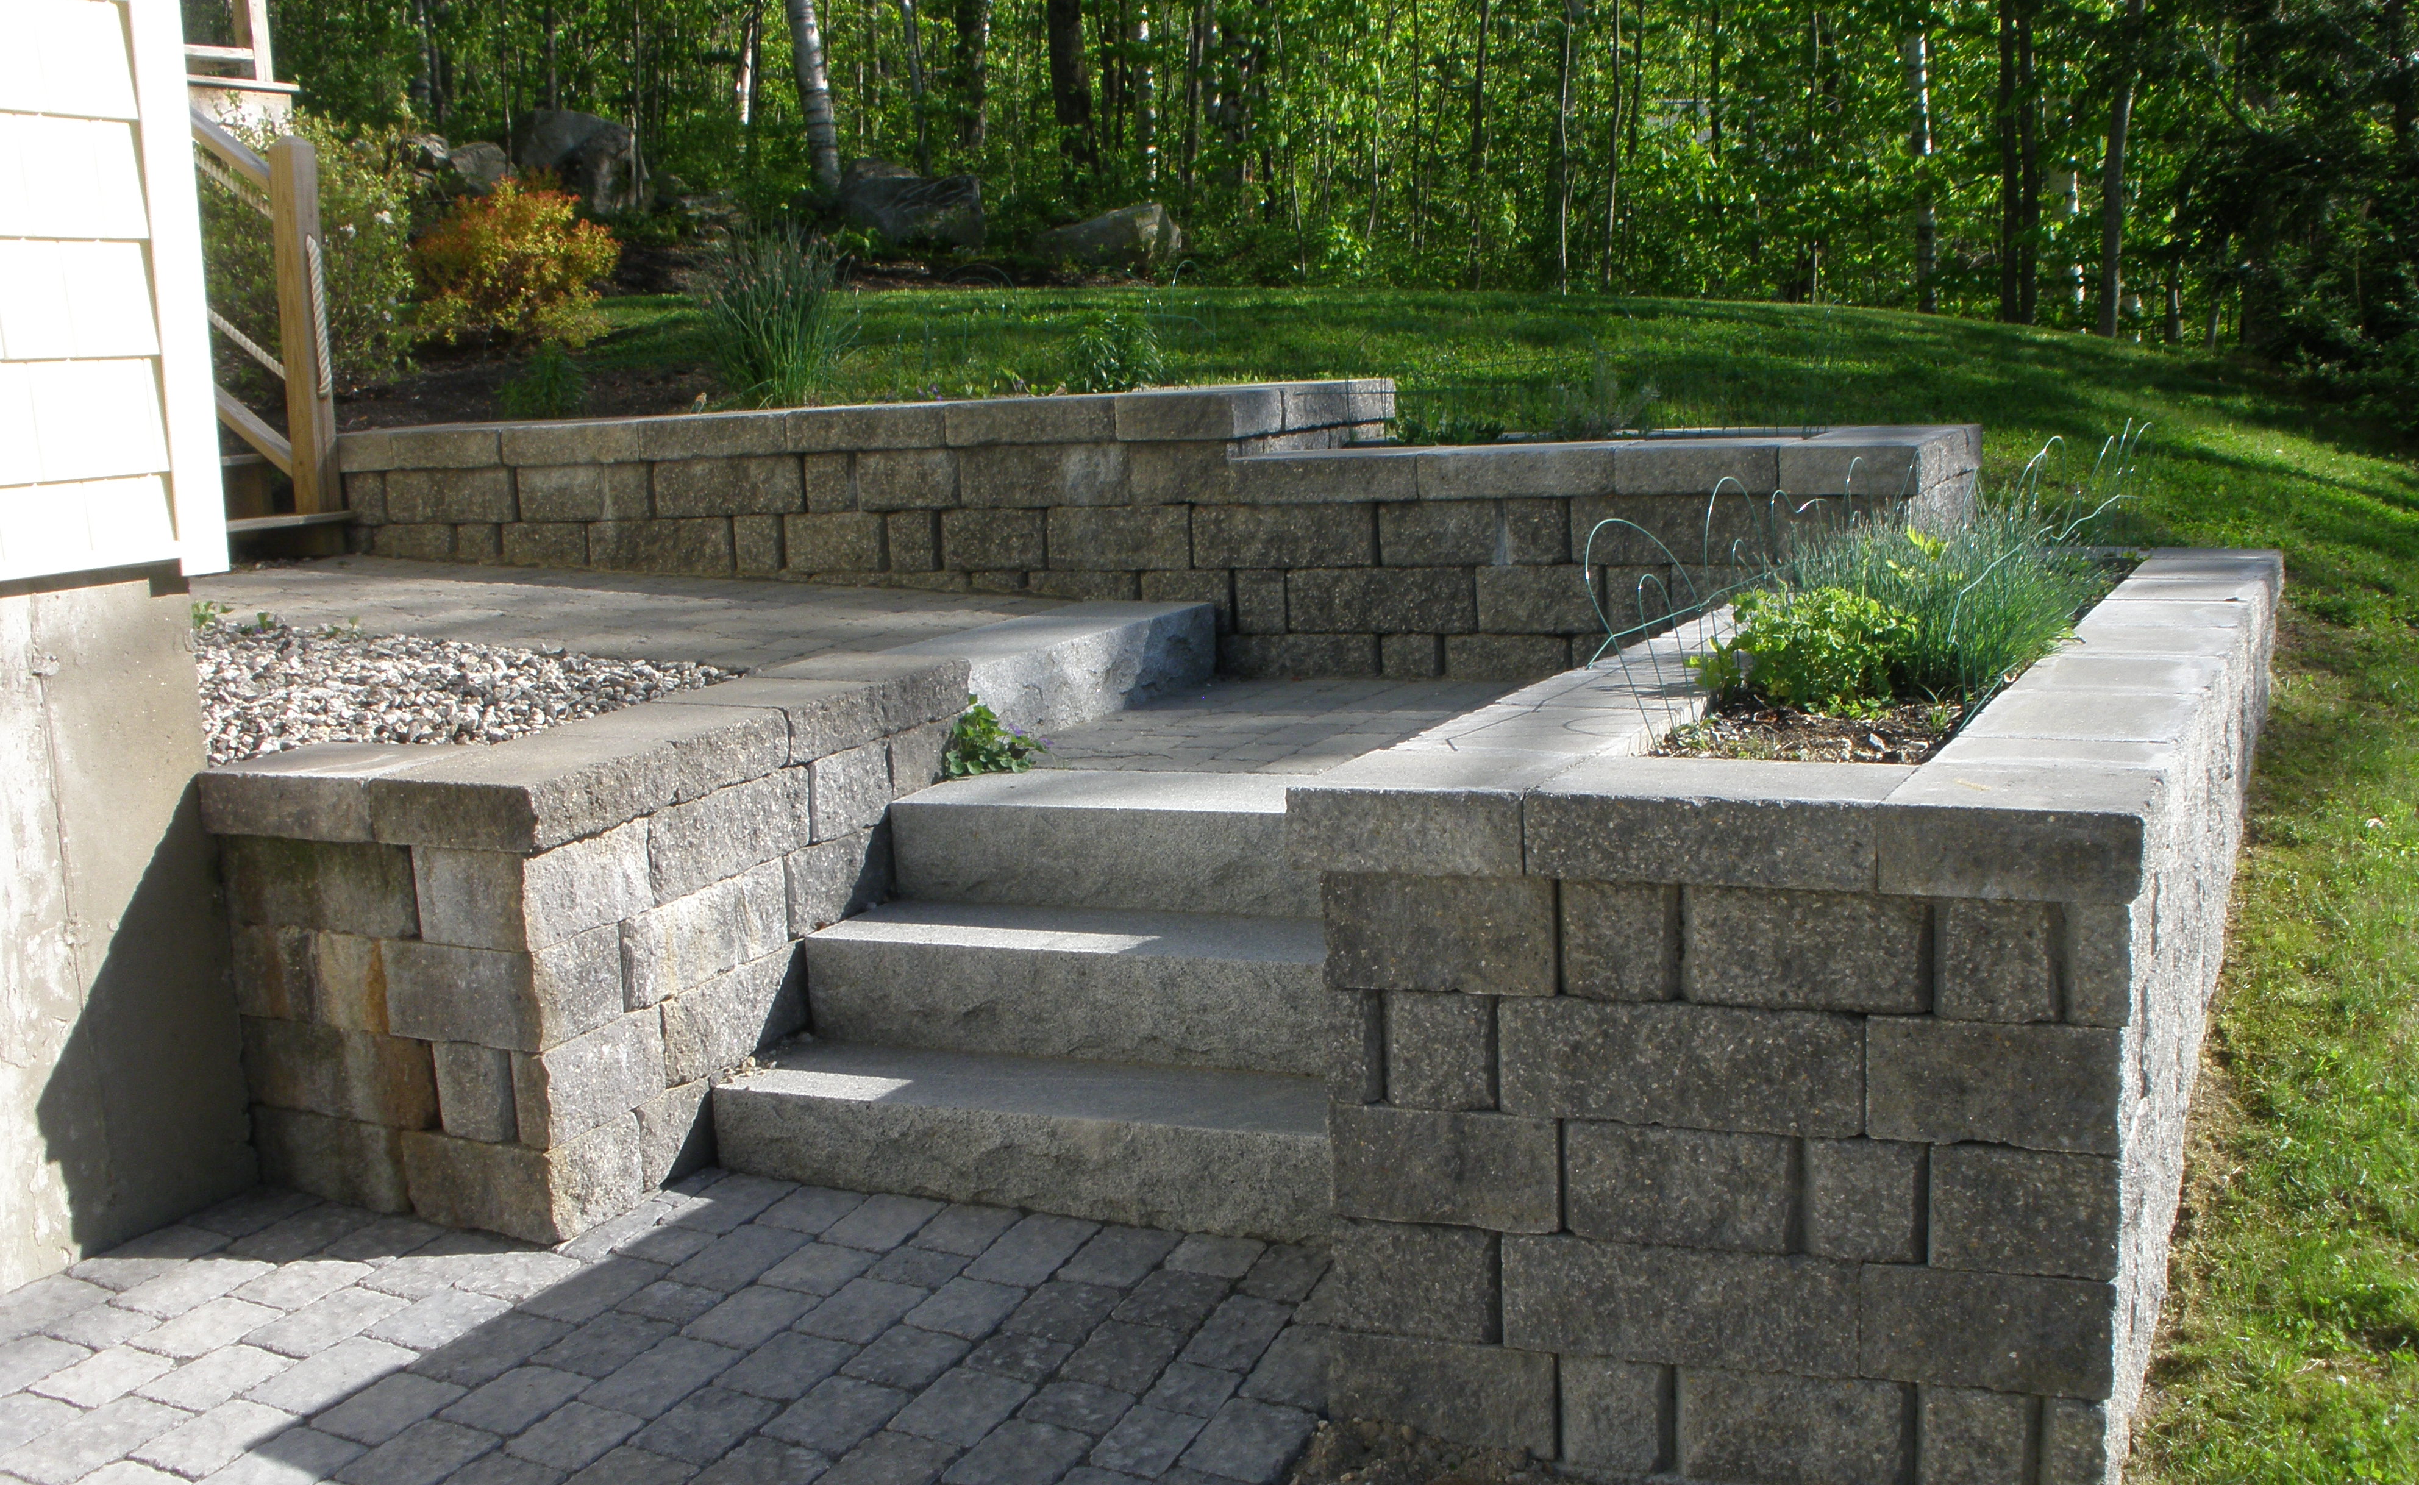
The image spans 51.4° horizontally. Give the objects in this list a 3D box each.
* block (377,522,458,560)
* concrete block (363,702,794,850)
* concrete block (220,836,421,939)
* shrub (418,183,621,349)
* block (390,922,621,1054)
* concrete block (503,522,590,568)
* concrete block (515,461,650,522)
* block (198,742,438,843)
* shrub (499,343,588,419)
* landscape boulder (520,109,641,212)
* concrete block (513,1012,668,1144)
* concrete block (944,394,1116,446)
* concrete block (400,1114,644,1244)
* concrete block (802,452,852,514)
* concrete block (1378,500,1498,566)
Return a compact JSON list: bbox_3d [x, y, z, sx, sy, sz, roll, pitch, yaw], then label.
[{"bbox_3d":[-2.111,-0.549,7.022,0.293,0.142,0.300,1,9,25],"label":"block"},{"bbox_3d":[-1.028,0.063,4.199,0.296,0.102,0.715,1,10,25],"label":"concrete block"},{"bbox_3d":[-1.373,0.213,4.173,0.424,0.148,0.290,1,10,25],"label":"concrete block"},{"bbox_3d":[-2.434,-1.679,8.817,0.719,0.595,0.720,-5,10,-14],"label":"shrub"},{"bbox_3d":[-1.104,0.376,3.960,0.302,0.152,0.215,1,9,25],"label":"block"},{"bbox_3d":[-1.756,-0.553,7.036,0.299,0.152,0.280,2,9,28],"label":"concrete block"},{"bbox_3d":[-1.633,-0.692,6.879,0.457,0.150,0.260,2,9,25],"label":"concrete block"},{"bbox_3d":[-1.375,0.079,4.092,0.386,0.098,0.320,2,10,29],"label":"block"},{"bbox_3d":[-1.965,-1.062,7.421,0.275,0.250,0.260,-5,10,-14],"label":"shrub"},{"bbox_3d":[-3.616,-3.333,14.500,0.643,0.599,0.611,-3,9,0],"label":"landscape boulder"},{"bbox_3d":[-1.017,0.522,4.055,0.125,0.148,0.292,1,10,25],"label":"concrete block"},{"bbox_3d":[-0.371,-0.792,6.224,0.465,0.102,0.300,1,10,25],"label":"concrete block"},{"bbox_3d":[-1.088,0.665,4.013,0.310,0.152,0.224,2,11,28],"label":"concrete block"},{"bbox_3d":[-0.914,-0.681,6.508,0.150,0.152,0.279,1,10,24],"label":"concrete block"},{"bbox_3d":[0.583,-0.498,5.830,0.295,0.148,0.290,1,10,25],"label":"concrete block"}]

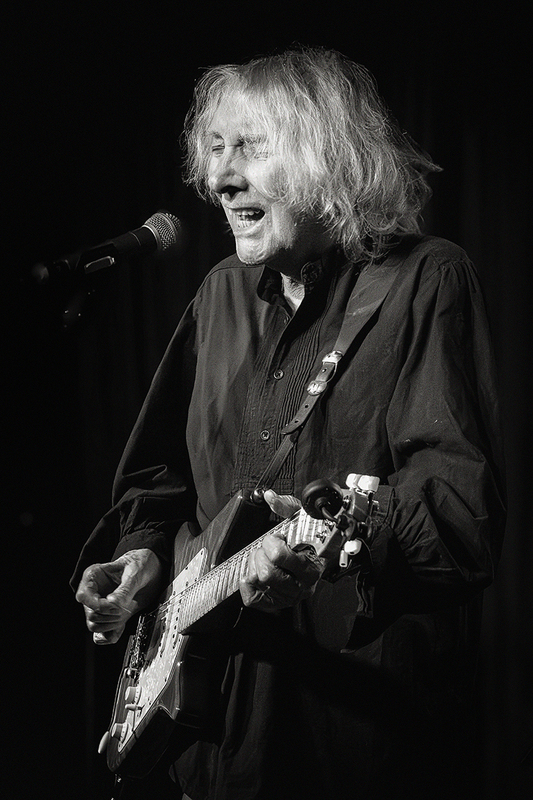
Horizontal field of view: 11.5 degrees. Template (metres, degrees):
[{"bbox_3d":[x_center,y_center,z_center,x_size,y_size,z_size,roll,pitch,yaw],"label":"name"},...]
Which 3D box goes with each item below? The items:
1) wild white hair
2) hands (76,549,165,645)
[{"bbox_3d":[0.054,-0.292,3.160,0.285,0.265,0.250,-7,2,-41],"label":"wild white hair"},{"bbox_3d":[-0.176,0.236,3.180,0.100,0.115,0.090,3,-4,-44],"label":"hands"}]

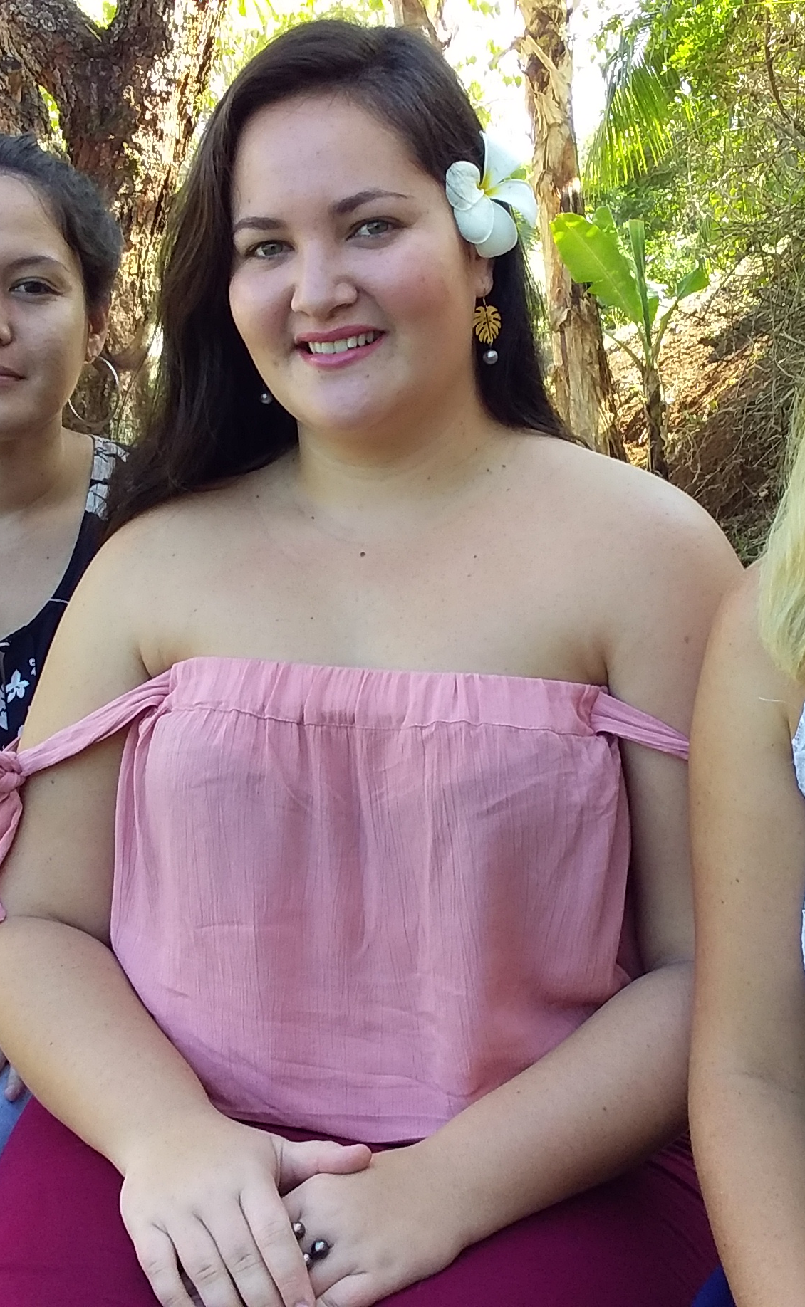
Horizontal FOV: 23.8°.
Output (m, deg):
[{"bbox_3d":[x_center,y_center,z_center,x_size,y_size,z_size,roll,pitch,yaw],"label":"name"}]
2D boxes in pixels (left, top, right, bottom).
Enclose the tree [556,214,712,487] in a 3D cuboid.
[{"bbox_3d":[1.030,-1.350,8.600,0.700,1.280,0.620,0,12,0],"label":"tree"}]

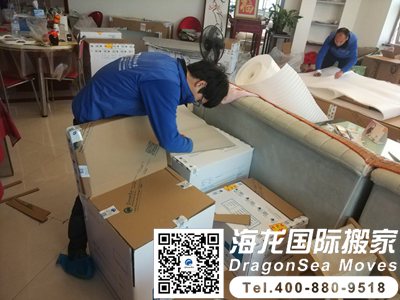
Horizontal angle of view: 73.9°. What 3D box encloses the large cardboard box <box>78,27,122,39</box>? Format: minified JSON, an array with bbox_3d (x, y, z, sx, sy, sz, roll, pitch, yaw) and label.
[{"bbox_3d":[-1.672,-1.965,4.531,0.650,0.105,0.580,-5,29,-16],"label":"large cardboard box"}]

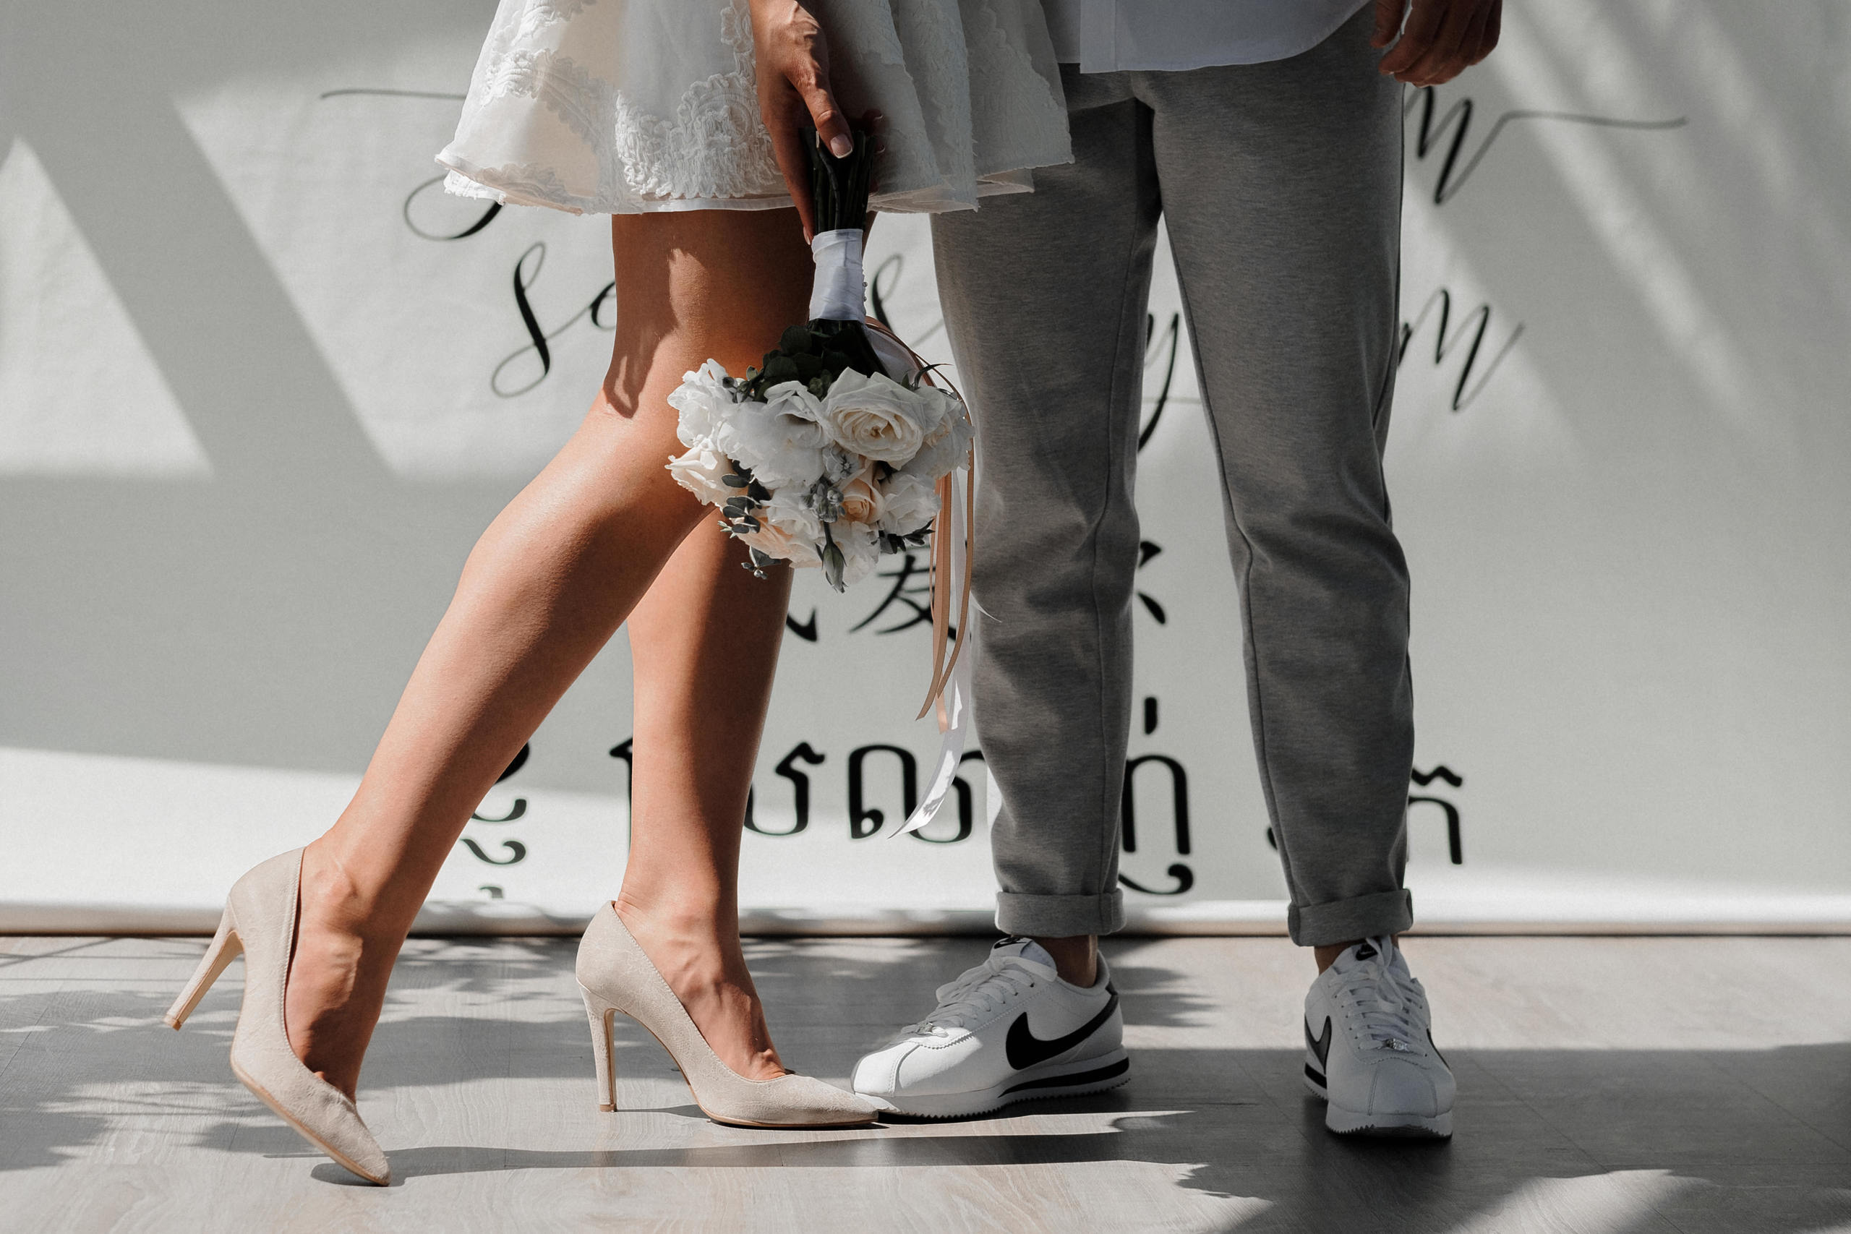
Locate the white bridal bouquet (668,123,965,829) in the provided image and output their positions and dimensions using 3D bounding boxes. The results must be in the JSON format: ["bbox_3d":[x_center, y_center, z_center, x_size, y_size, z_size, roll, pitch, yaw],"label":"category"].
[{"bbox_3d":[-0.076,-0.104,3.267,0.235,0.535,0.210,1,5,6],"label":"white bridal bouquet"}]

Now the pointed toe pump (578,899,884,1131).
[{"bbox_3d":[-0.160,0.320,3.503,0.247,0.170,0.080,2,5,13],"label":"pointed toe pump"}]

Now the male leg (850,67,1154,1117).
[{"bbox_3d":[0.071,-0.031,3.535,0.190,0.870,0.270,4,6,40],"label":"male leg"}]

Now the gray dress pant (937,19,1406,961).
[{"bbox_3d":[0.209,-0.147,3.555,0.385,0.850,0.250,2,5,14],"label":"gray dress pant"}]

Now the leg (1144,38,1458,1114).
[{"bbox_3d":[0.308,-0.049,3.533,0.230,0.910,0.290,0,5,-3],"label":"leg"}]

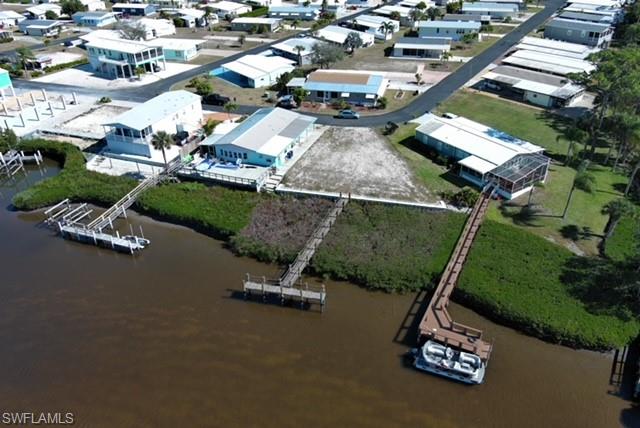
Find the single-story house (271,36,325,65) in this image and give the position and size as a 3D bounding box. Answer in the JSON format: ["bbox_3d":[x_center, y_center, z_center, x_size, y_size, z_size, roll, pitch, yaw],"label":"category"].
[{"bbox_3d":[-6.039,-46.029,145.896,9.000,4.000,15.000,-22,36,-32],"label":"single-story house"}]

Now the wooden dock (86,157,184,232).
[{"bbox_3d":[-26.457,-2.828,77.368,1.800,2.600,22.700,10,33,15],"label":"wooden dock"}]

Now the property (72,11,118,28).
[{"bbox_3d":[-87.195,-75.705,199.541,13.500,4.200,9.500,14,33,24],"label":"property"}]

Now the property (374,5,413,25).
[{"bbox_3d":[27.506,-70.294,182.787,20.000,3.500,10.200,28,41,37],"label":"property"}]

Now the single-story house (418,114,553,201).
[{"bbox_3d":[26.169,-11.378,88.030,14.800,4.000,25.900,-22,38,-30],"label":"single-story house"}]

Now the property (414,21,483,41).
[{"bbox_3d":[42.040,-60.291,167.514,18.892,4.077,9.503,7,33,13],"label":"property"}]

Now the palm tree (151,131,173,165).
[{"bbox_3d":[-27.362,-11.192,89.571,3.500,6.100,3.500,11,34,19],"label":"palm tree"}]

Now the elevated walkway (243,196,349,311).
[{"bbox_3d":[-0.781,3.469,64.517,9.041,2.500,22.337,8,31,16],"label":"elevated walkway"}]

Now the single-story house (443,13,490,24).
[{"bbox_3d":[49.948,-65.350,175.065,17.200,3.300,9.500,3,32,4],"label":"single-story house"}]

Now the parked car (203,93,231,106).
[{"bbox_3d":[-23.070,-25.360,114.390,6.100,1.950,2.050,8,35,17],"label":"parked car"}]

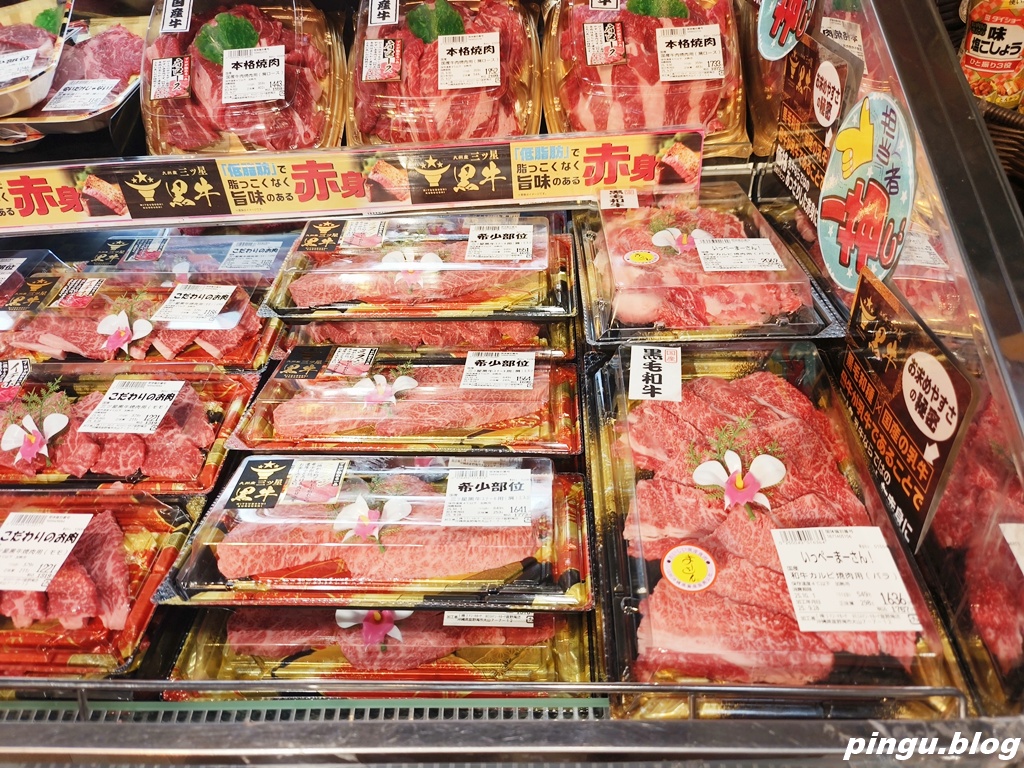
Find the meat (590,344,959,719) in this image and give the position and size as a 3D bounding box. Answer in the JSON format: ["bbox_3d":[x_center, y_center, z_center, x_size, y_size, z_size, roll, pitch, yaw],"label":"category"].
[{"bbox_3d":[0.144,0.069,0.428,0.182,0.052,0.270,-1,46,3],"label":"meat"}]

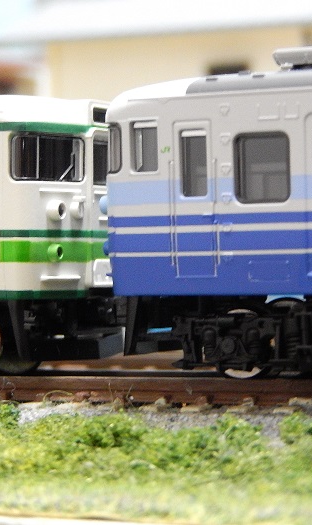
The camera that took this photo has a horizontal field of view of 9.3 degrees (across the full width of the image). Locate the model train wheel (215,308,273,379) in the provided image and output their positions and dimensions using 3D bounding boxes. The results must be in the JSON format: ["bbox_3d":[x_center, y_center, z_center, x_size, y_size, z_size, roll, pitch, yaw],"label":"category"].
[{"bbox_3d":[0.007,0.007,0.156,0.007,0.007,0.002,-1,-1,26],"label":"model train wheel"}]

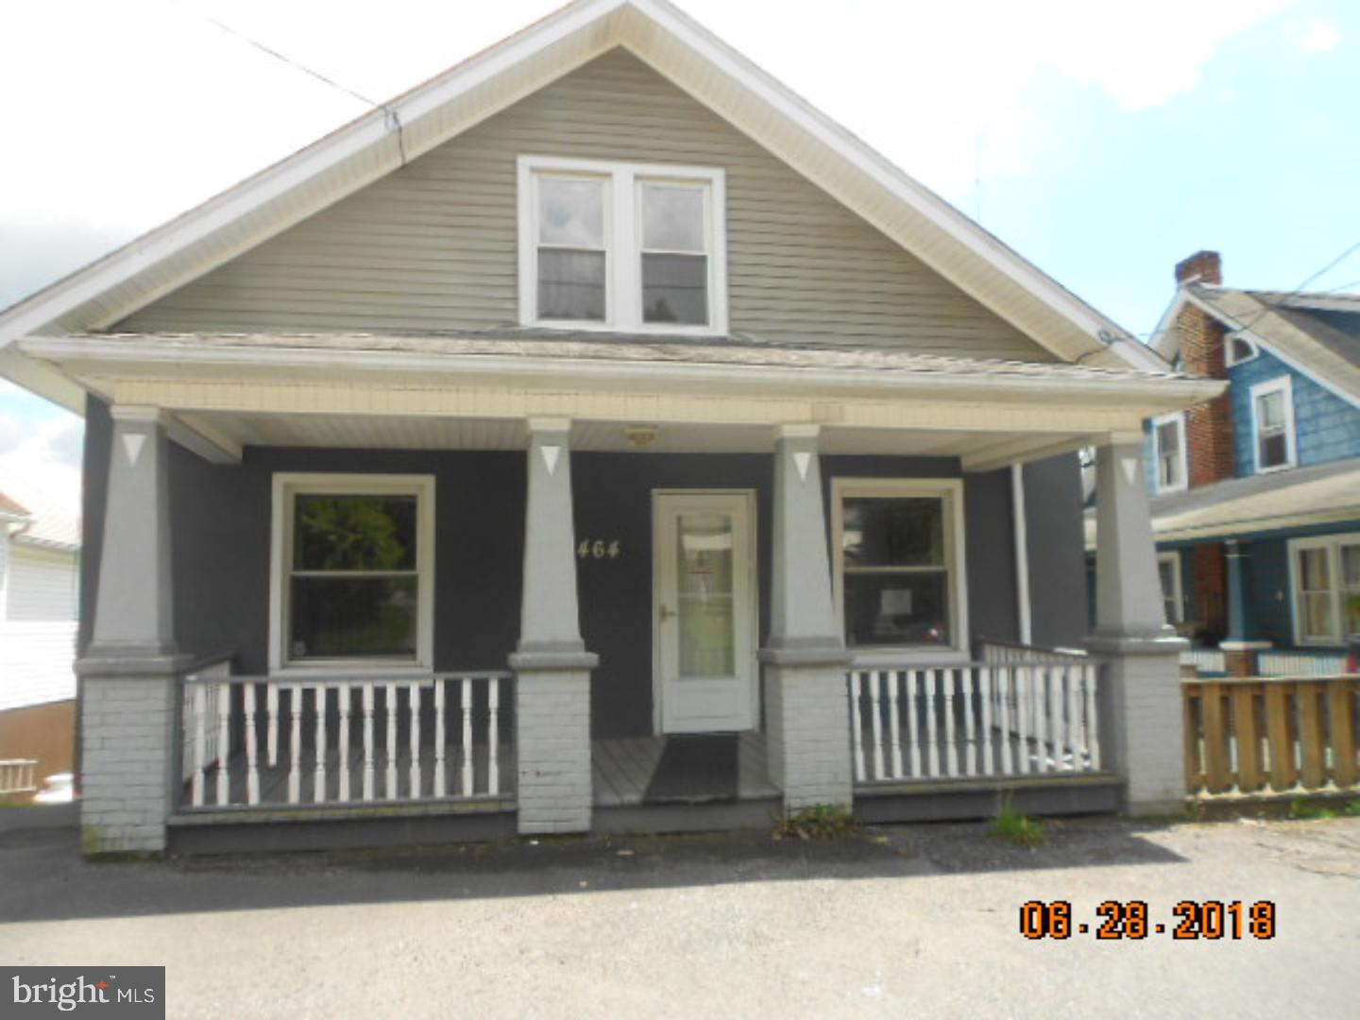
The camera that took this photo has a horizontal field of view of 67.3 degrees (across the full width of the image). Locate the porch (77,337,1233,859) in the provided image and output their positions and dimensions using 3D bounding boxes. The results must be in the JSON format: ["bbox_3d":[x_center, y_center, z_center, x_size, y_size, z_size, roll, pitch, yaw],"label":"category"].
[{"bbox_3d":[-0.171,0.328,7.301,7.200,3.348,2.729,0,-5,-11],"label":"porch"}]

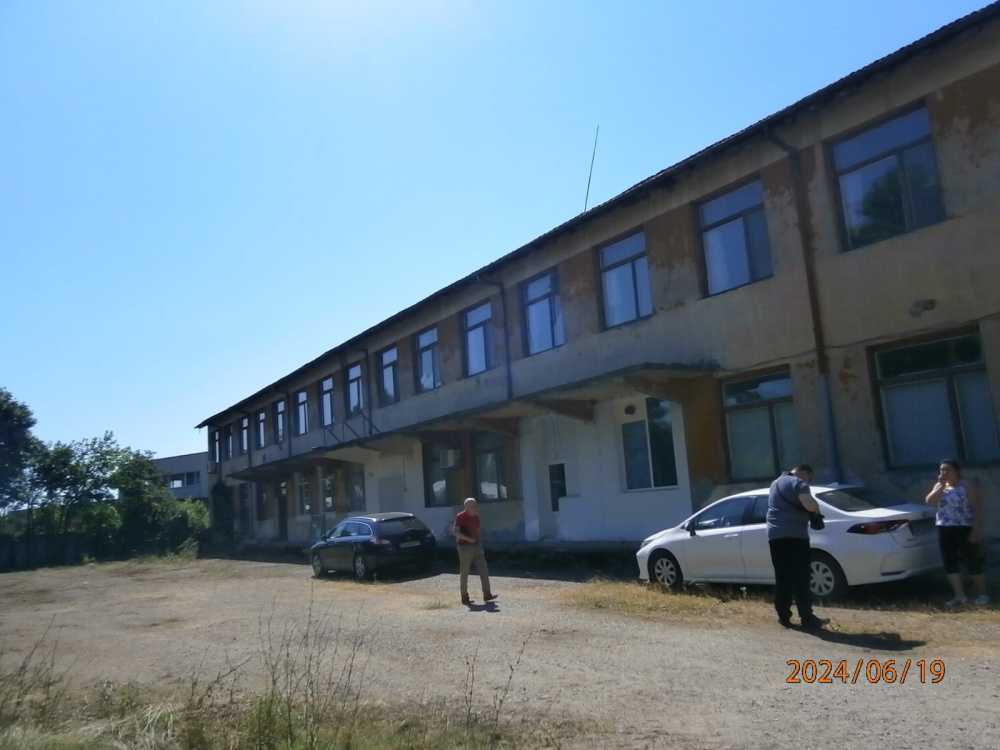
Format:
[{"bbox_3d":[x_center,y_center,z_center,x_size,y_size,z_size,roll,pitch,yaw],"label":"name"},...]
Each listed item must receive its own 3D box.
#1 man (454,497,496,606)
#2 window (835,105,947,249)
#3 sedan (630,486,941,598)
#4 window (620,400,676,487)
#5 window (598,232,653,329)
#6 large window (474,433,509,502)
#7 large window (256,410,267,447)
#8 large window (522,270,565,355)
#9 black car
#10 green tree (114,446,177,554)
[{"bbox_3d":[-0.388,2.759,11.881,0.520,1.623,0.480,-9,-11,29],"label":"man"},{"bbox_3d":[6.748,-3.366,13.064,0.160,2.060,1.700,5,-13,-34],"label":"window"},{"bbox_3d":[4.056,2.497,11.340,1.800,1.450,4.630,3,-12,-35],"label":"sedan"},{"bbox_3d":[3.430,1.606,17.298,0.140,2.040,1.590,5,-13,-34],"label":"window"},{"bbox_3d":[2.787,-2.121,16.762,0.130,1.840,1.480,3,-12,-34],"label":"window"},{"bbox_3d":[-0.258,2.597,20.937,0.130,1.820,1.480,3,-12,-34],"label":"large window"},{"bbox_3d":[-12.325,2.775,38.799,0.130,1.840,1.480,3,-12,-34],"label":"large window"},{"bbox_3d":[1.090,-1.574,19.236,0.130,1.840,1.480,3,-12,-34],"label":"large window"},{"bbox_3d":[-3.392,4.391,19.418,1.820,1.480,4.760,3,-12,-34],"label":"black car"},{"bbox_3d":[-20.473,7.384,43.500,3.800,6.000,3.800,5,-13,-34],"label":"green tree"}]

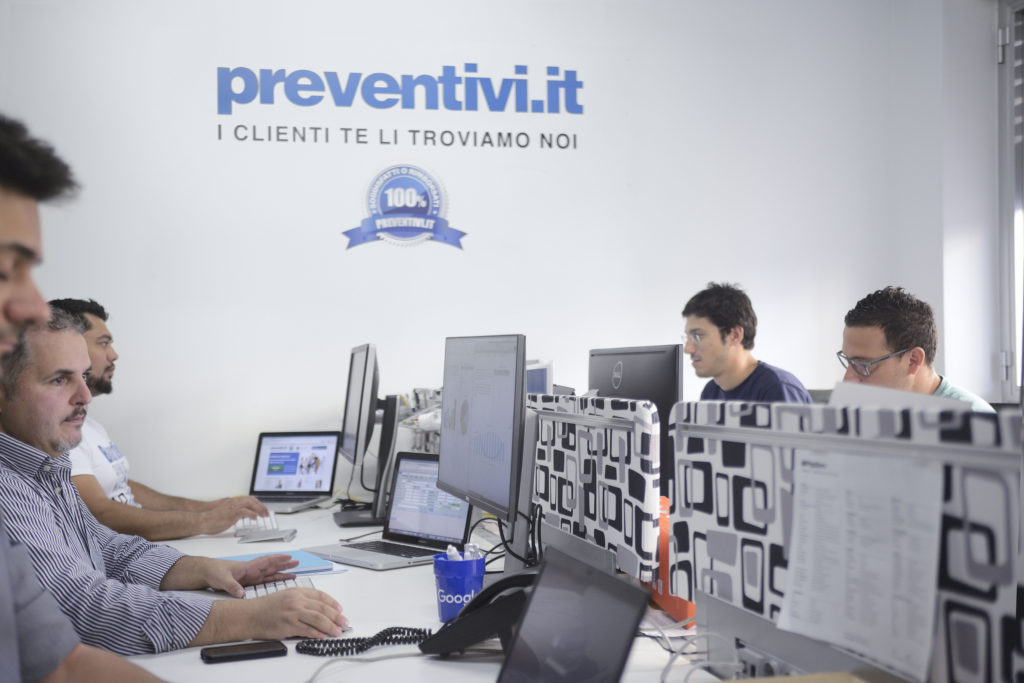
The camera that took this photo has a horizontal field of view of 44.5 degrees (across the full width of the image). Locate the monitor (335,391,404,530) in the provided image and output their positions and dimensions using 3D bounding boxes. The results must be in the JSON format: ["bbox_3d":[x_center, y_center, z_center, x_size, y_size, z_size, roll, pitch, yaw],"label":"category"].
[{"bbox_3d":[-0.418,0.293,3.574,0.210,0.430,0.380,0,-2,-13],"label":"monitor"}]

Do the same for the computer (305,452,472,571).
[{"bbox_3d":[-0.268,0.372,2.798,0.272,0.225,0.325,0,-2,-40],"label":"computer"}]

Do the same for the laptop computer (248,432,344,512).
[{"bbox_3d":[-0.747,0.409,3.964,0.325,0.229,0.283,-2,-2,25],"label":"laptop computer"}]

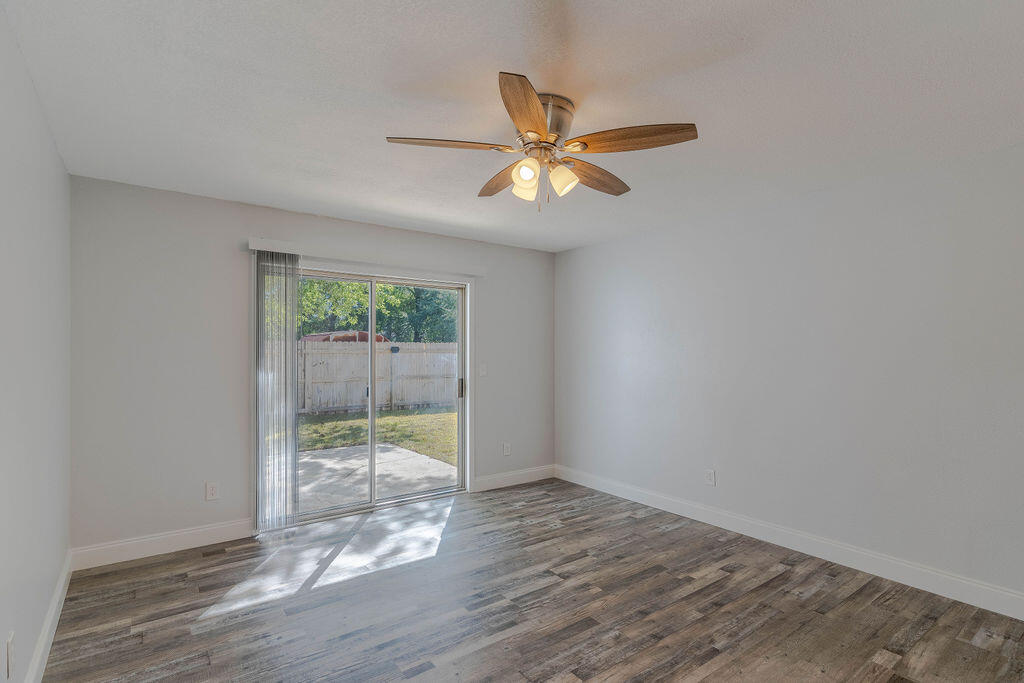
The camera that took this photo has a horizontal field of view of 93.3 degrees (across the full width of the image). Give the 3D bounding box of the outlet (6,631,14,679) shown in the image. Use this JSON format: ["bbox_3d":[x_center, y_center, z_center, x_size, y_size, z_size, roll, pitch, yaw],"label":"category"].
[{"bbox_3d":[-1.642,1.029,1.583,0.008,0.120,0.075,1,-1,-37],"label":"outlet"}]

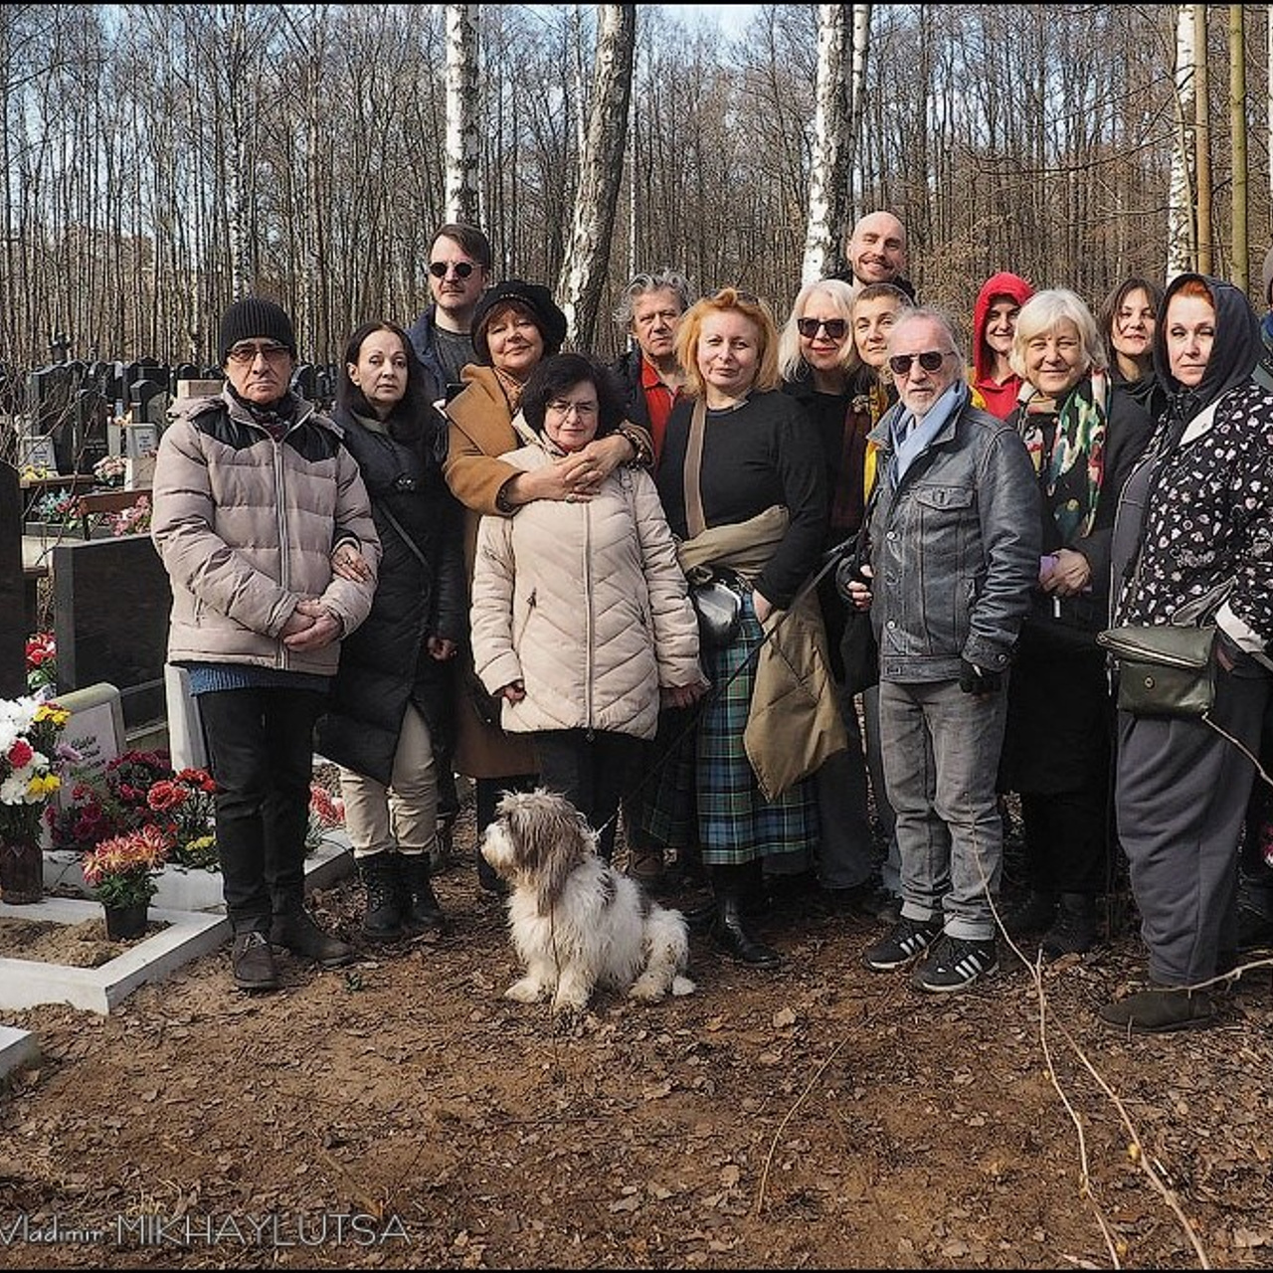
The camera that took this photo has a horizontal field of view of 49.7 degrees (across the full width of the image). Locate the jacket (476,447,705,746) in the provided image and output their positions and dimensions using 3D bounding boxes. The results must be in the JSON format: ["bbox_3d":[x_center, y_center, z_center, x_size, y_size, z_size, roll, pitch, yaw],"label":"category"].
[{"bbox_3d":[-0.128,-0.128,3.500,0.590,0.790,0.320,0,5,-3],"label":"jacket"}]

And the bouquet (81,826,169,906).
[{"bbox_3d":[-1.360,0.609,3.650,0.235,0.215,0.210,-2,5,-17],"label":"bouquet"}]

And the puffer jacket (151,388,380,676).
[{"bbox_3d":[-0.926,-0.266,3.450,0.550,0.690,0.360,-1,7,-13],"label":"puffer jacket"}]

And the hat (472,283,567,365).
[{"bbox_3d":[-0.322,-0.861,3.780,0.260,0.215,0.260,-4,5,4],"label":"hat"}]

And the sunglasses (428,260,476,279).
[{"bbox_3d":[-0.548,-1.089,4.080,0.140,0.050,0.140,1,7,12],"label":"sunglasses"}]

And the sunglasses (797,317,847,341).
[{"bbox_3d":[0.516,-0.856,3.820,0.145,0.056,0.140,1,7,12],"label":"sunglasses"}]

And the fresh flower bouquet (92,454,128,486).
[{"bbox_3d":[-4.027,-1.274,10.500,0.275,0.245,0.250,-1,7,-6],"label":"fresh flower bouquet"}]

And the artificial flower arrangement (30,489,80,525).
[{"bbox_3d":[-3.817,-0.851,9.000,0.320,0.230,0.280,-2,5,-17],"label":"artificial flower arrangement"}]

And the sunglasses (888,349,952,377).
[{"bbox_3d":[0.698,-0.650,3.331,0.145,0.050,0.145,3,6,27],"label":"sunglasses"}]

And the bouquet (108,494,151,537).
[{"bbox_3d":[-3.131,-0.748,8.500,0.290,0.280,0.270,-2,5,-17],"label":"bouquet"}]

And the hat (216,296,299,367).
[{"bbox_3d":[-0.940,-0.760,3.400,0.198,0.175,0.220,-1,5,-14],"label":"hat"}]

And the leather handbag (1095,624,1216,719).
[{"bbox_3d":[1.152,0.076,3.050,0.250,0.205,0.100,3,7,23],"label":"leather handbag"}]

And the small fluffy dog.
[{"bbox_3d":[-0.118,0.627,3.300,0.480,0.490,0.280,-2,7,-16],"label":"small fluffy dog"}]

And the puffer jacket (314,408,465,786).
[{"bbox_3d":[-0.654,-0.103,3.680,0.440,0.980,0.360,-2,7,-14],"label":"puffer jacket"}]

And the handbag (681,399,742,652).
[{"bbox_3d":[0.189,-0.288,3.500,0.180,0.640,0.170,-1,5,-7],"label":"handbag"}]

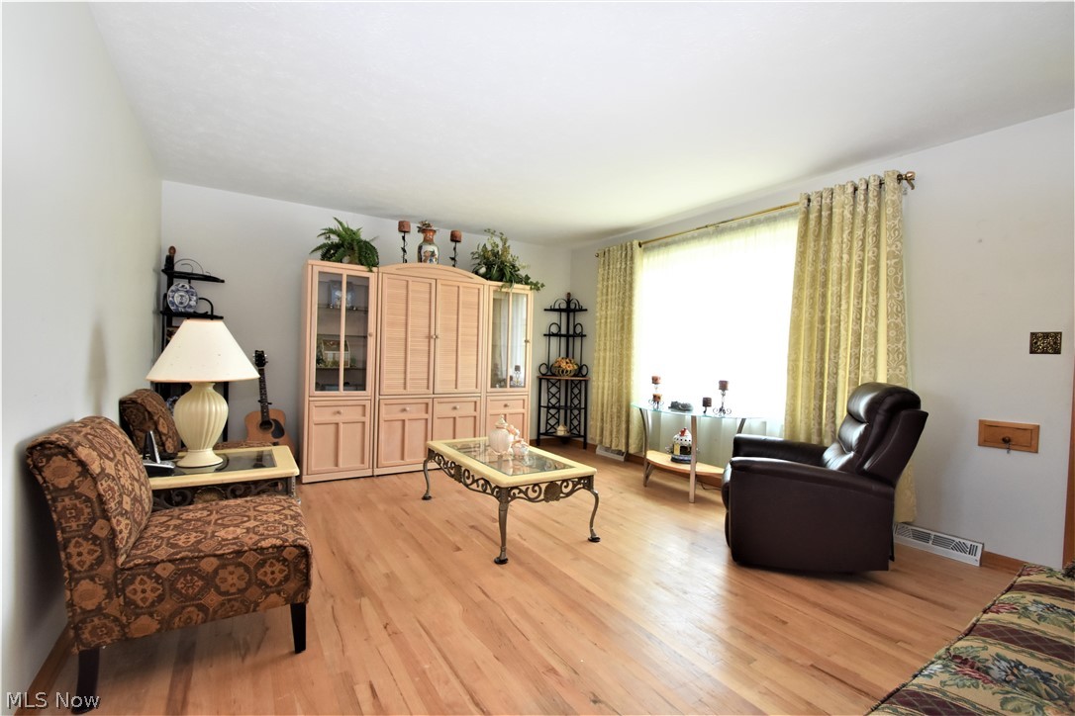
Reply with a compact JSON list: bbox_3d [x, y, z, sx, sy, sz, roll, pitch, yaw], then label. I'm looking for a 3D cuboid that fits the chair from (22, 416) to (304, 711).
[{"bbox_3d":[-1.291,0.643,1.683,0.728,0.834,0.549,1,1,-30],"label":"chair"}]

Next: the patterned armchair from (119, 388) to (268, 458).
[{"bbox_3d":[-2.022,0.616,2.765,0.740,0.875,0.590,1,1,-34],"label":"patterned armchair"}]

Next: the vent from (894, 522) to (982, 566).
[{"bbox_3d":[2.367,1.097,2.669,0.065,0.123,0.405,1,1,-35],"label":"vent"}]

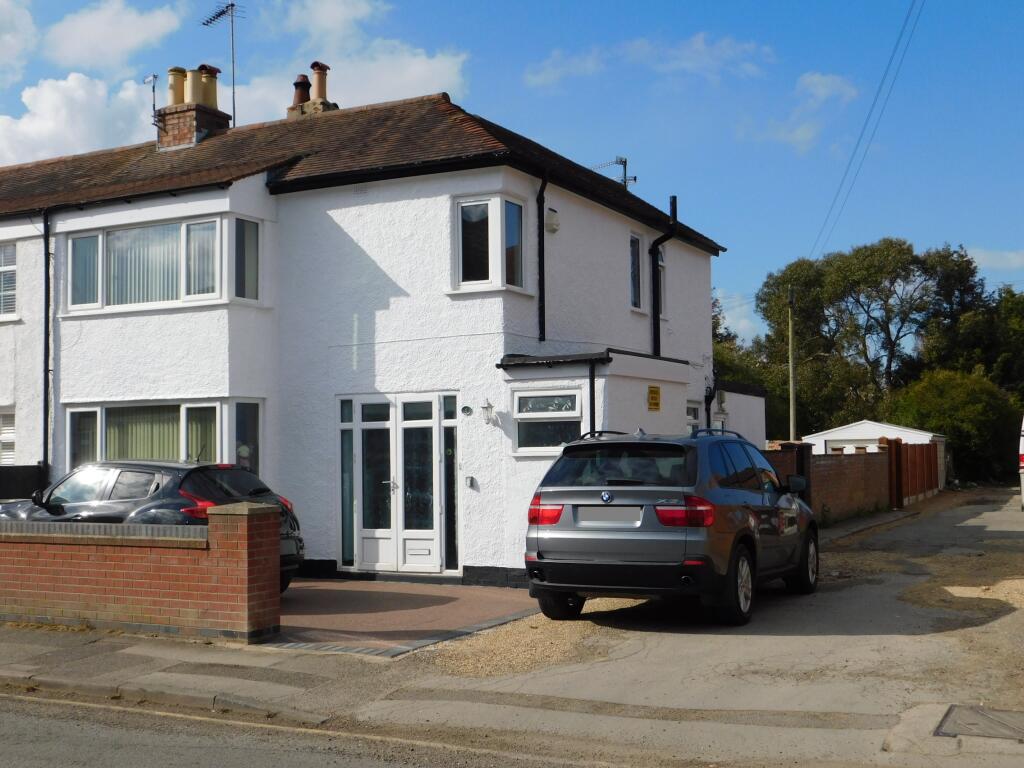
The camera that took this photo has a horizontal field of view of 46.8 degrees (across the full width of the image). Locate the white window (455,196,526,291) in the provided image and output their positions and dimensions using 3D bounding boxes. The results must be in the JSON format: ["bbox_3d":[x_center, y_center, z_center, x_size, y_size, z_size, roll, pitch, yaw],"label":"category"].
[{"bbox_3d":[-0.245,-1.629,13.964,0.680,1.106,0.678,-2,-3,27],"label":"white window"}]

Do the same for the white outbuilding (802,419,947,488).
[{"bbox_3d":[13.943,2.743,45.265,4.500,2.660,5.400,-2,-3,25],"label":"white outbuilding"}]

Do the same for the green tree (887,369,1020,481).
[{"bbox_3d":[16.980,1.710,45.500,5.200,4.600,4.800,-2,-3,27],"label":"green tree"}]

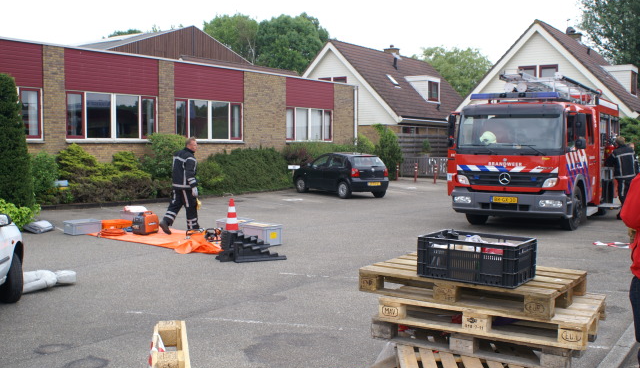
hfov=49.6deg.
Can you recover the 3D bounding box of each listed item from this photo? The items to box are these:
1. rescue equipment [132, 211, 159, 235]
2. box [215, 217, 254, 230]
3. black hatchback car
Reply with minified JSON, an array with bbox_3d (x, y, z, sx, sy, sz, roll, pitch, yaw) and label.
[{"bbox_3d":[-3.448,0.764,13.864,0.330,0.440,0.410,2,4,33],"label":"rescue equipment"},{"bbox_3d":[-1.605,0.858,13.220,0.600,0.330,0.400,1,4,22],"label":"box"},{"bbox_3d":[0.659,-0.345,24.120,1.660,1.465,3.900,-2,4,-35],"label":"black hatchback car"}]

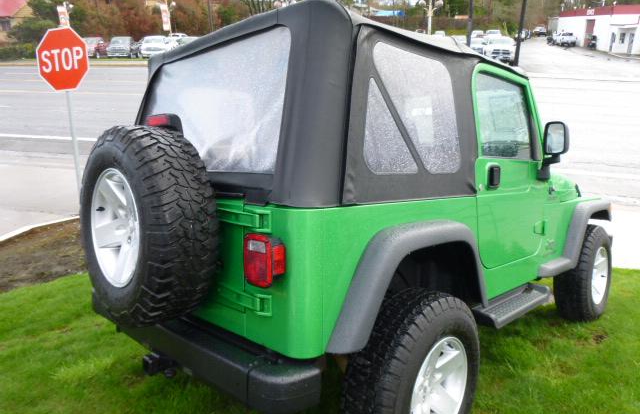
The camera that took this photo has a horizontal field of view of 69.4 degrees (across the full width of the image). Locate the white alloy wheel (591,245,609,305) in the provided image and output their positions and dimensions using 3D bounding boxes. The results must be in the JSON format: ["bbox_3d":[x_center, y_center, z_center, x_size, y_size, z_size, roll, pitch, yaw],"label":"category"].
[{"bbox_3d":[2.046,0.521,3.556,0.200,0.430,0.430,3,7,44],"label":"white alloy wheel"}]

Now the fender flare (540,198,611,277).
[{"bbox_3d":[1.792,0.156,3.234,0.150,0.435,1.490,3,7,44],"label":"fender flare"}]

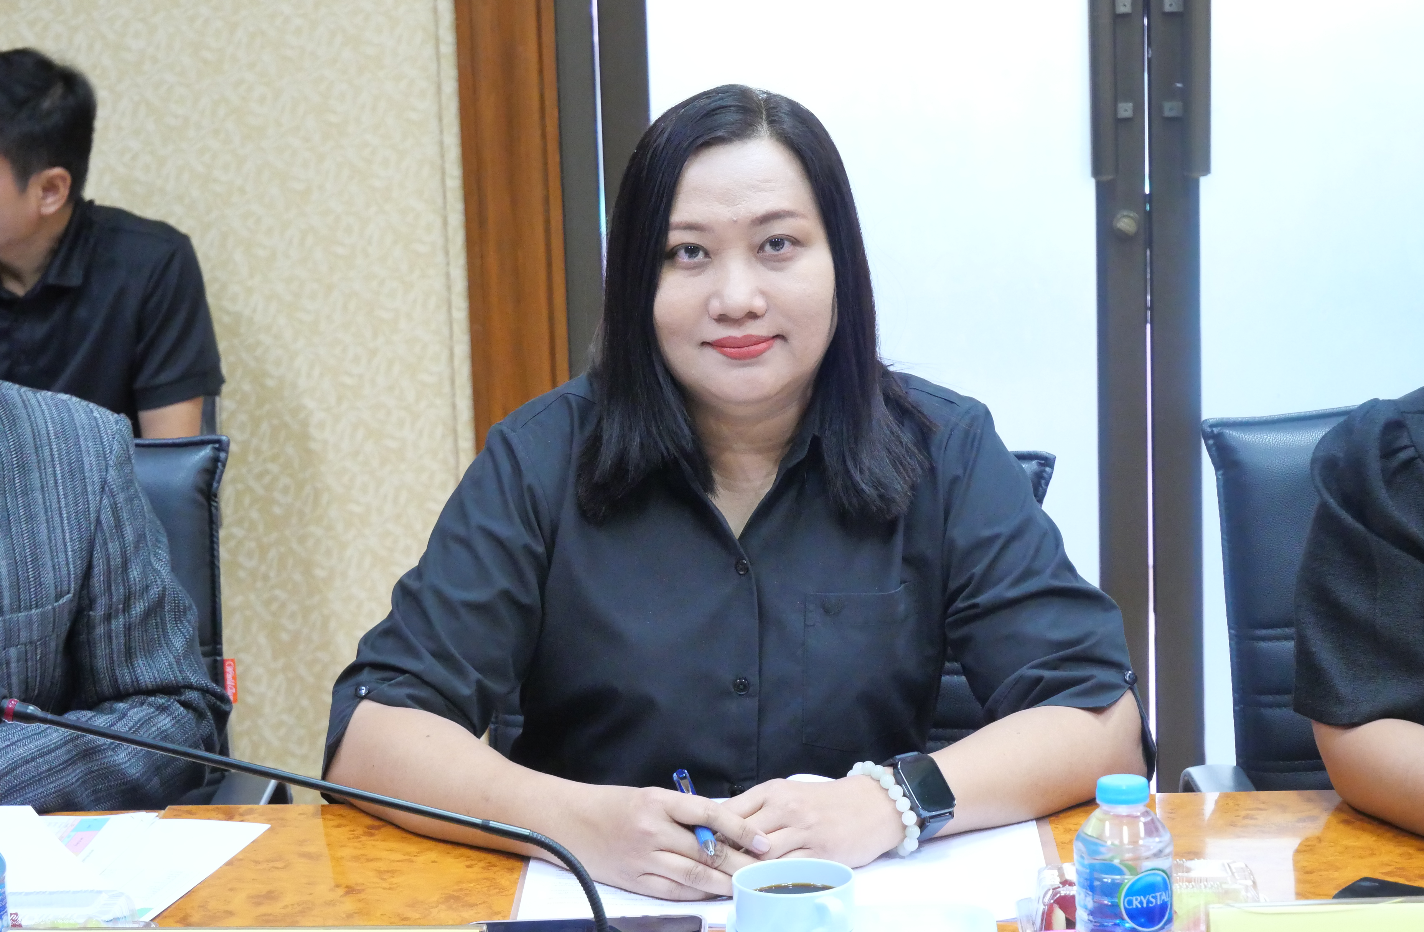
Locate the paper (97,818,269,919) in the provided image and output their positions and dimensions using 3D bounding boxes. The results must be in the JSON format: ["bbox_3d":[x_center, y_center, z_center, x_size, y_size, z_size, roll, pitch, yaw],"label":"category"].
[{"bbox_3d":[-0.465,0.291,2.485,0.210,0.004,0.297,1,12,15],"label":"paper"}]

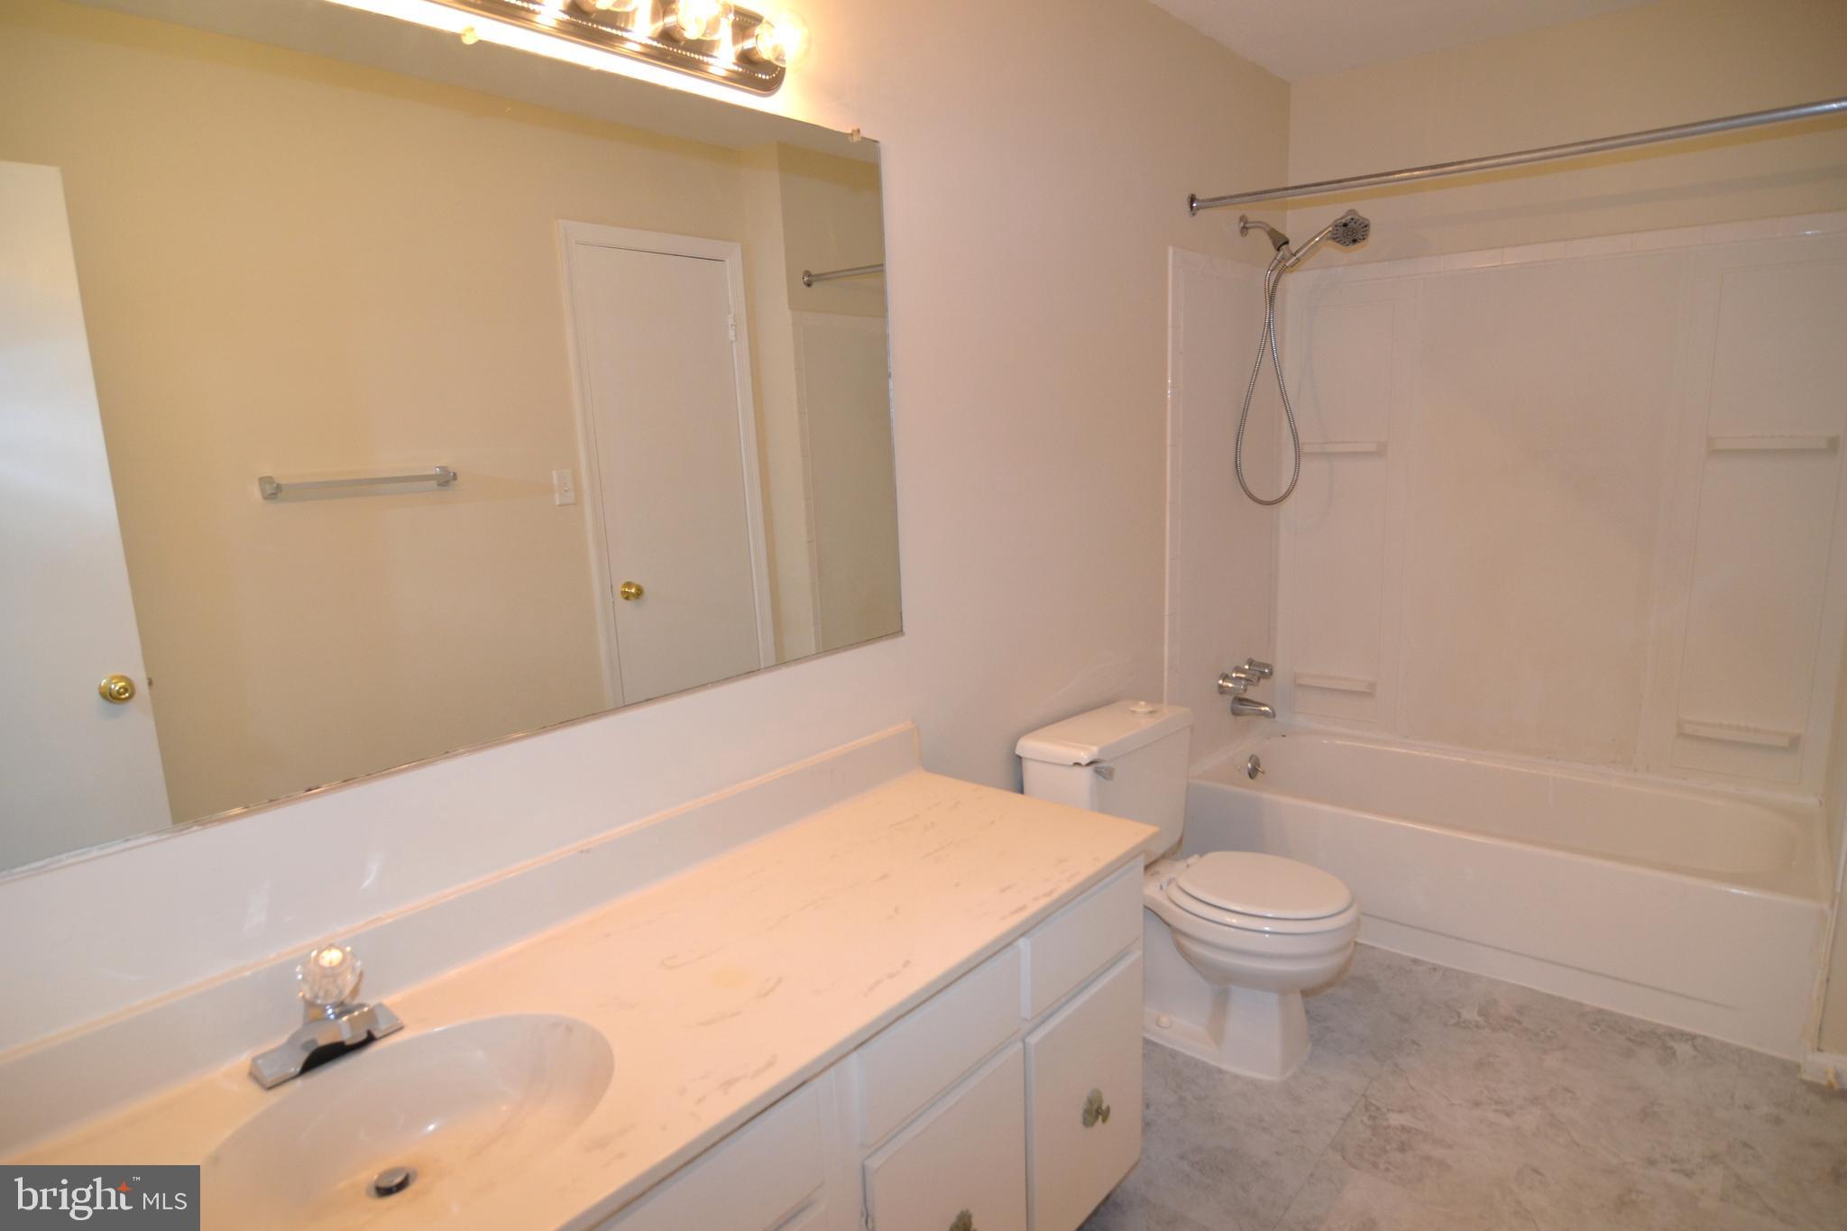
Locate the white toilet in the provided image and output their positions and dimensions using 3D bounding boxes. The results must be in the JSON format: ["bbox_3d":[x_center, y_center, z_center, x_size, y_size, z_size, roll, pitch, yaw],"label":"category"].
[{"bbox_3d":[0.679,0.663,2.277,0.710,0.727,0.455,8,16,41],"label":"white toilet"}]

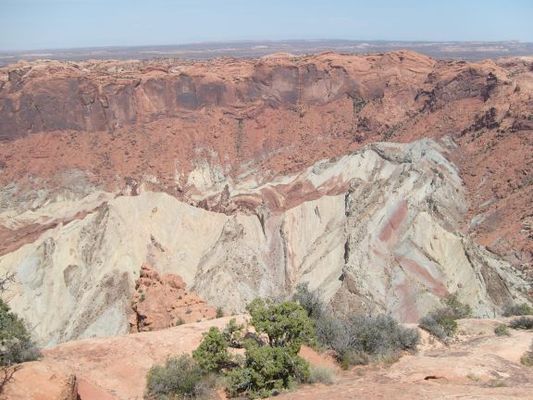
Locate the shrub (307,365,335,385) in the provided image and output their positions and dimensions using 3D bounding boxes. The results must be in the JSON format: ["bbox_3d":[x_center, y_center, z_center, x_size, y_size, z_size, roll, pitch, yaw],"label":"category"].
[{"bbox_3d":[0.902,2.914,9.000,0.460,0.300,0.420,0,16,0],"label":"shrub"}]

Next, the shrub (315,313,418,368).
[{"bbox_3d":[1.911,2.685,10.300,1.950,1.020,1.250,0,16,0],"label":"shrub"}]

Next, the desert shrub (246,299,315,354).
[{"bbox_3d":[0.252,2.277,9.700,1.200,1.020,1.050,0,16,0],"label":"desert shrub"}]

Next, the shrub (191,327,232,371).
[{"bbox_3d":[-0.959,2.607,9.400,0.660,0.820,0.650,0,16,0],"label":"shrub"}]

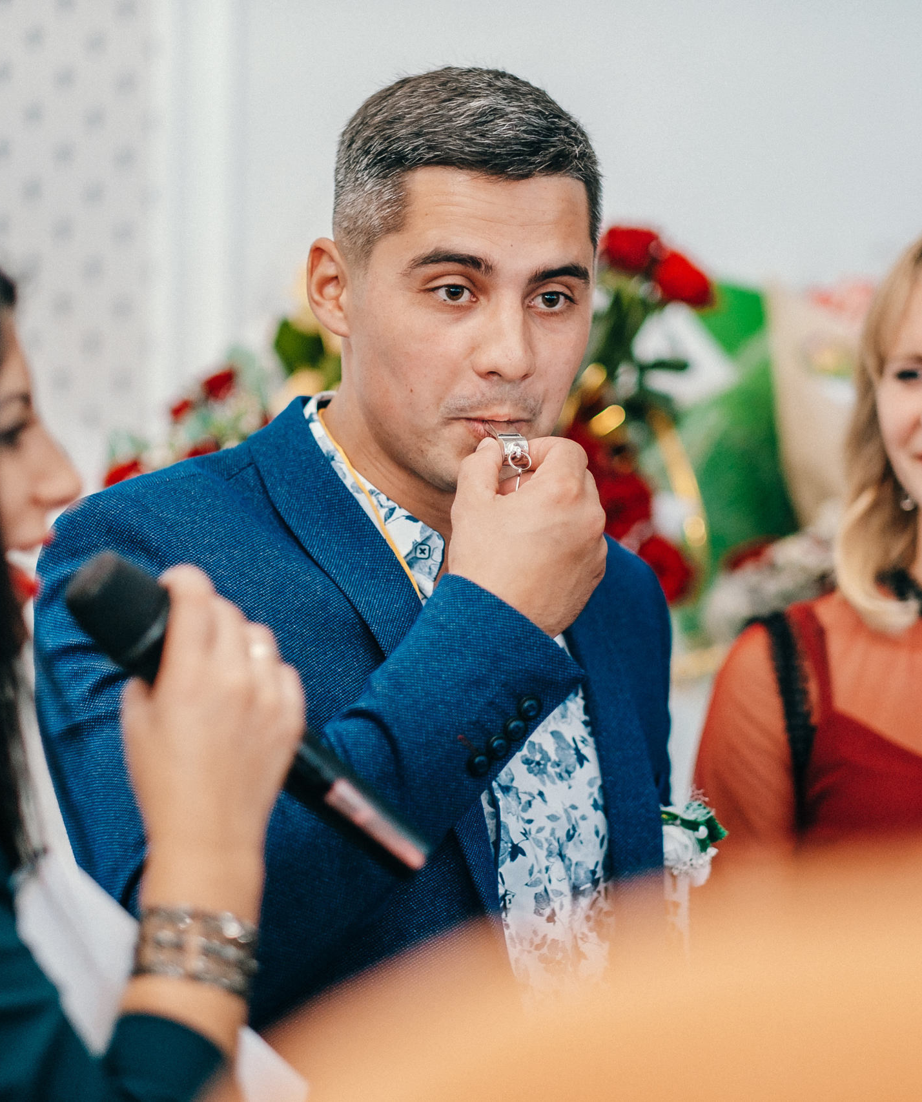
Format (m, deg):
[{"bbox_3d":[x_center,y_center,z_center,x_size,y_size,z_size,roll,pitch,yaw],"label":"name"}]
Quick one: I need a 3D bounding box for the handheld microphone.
[{"bbox_3d":[-0.113,0.088,2.030,0.243,0.047,0.047,41,0,-8],"label":"handheld microphone"}]

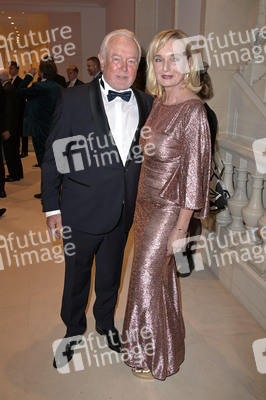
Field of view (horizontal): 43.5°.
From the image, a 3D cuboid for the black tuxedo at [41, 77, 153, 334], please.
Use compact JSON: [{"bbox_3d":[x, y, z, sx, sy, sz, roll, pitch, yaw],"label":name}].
[{"bbox_3d":[-0.185,0.161,1.868,0.580,1.520,0.330,-5,21,-13],"label":"black tuxedo"}]

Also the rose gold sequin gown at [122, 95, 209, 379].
[{"bbox_3d":[0.170,0.243,1.802,0.450,1.510,0.390,9,22,23],"label":"rose gold sequin gown"}]

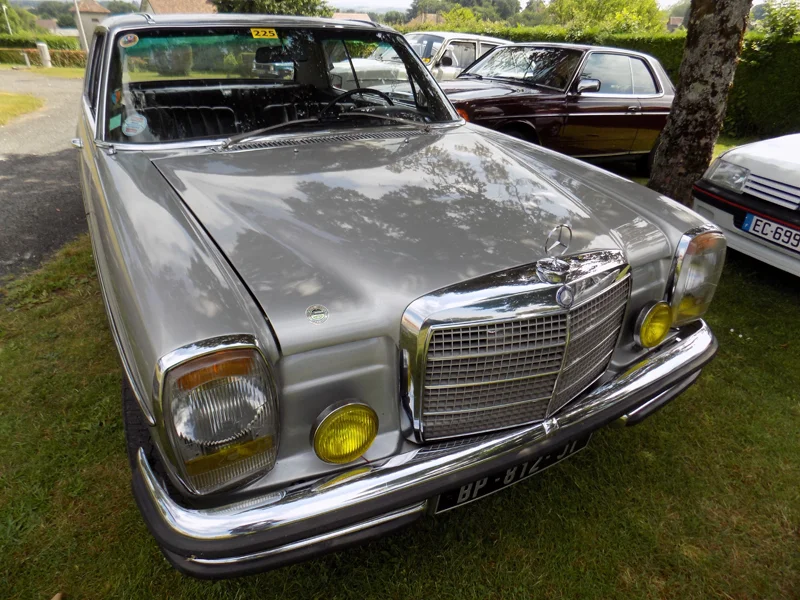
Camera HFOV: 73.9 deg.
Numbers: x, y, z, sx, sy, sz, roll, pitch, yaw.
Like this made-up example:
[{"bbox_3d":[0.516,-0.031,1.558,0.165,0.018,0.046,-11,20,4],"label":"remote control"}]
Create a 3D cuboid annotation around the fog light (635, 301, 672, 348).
[{"bbox_3d":[0.698,0.059,1.486,0.142,0.142,0.075,-13,31,-27],"label":"fog light"}]

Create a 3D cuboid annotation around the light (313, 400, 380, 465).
[{"bbox_3d":[-0.117,0.255,1.072,0.142,0.142,0.075,-13,31,-27],"label":"light"}]

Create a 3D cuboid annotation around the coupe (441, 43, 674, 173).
[{"bbox_3d":[1.745,-2.275,6.275,4.640,1.390,1.790,-15,30,-33],"label":"coupe"}]

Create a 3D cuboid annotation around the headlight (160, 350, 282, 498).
[{"bbox_3d":[-0.320,0.223,0.963,0.188,0.290,0.120,-13,31,-27],"label":"headlight"}]

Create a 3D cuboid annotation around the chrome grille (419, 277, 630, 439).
[{"bbox_3d":[0.325,0.133,1.202,0.590,0.310,0.110,-13,31,-27],"label":"chrome grille"}]

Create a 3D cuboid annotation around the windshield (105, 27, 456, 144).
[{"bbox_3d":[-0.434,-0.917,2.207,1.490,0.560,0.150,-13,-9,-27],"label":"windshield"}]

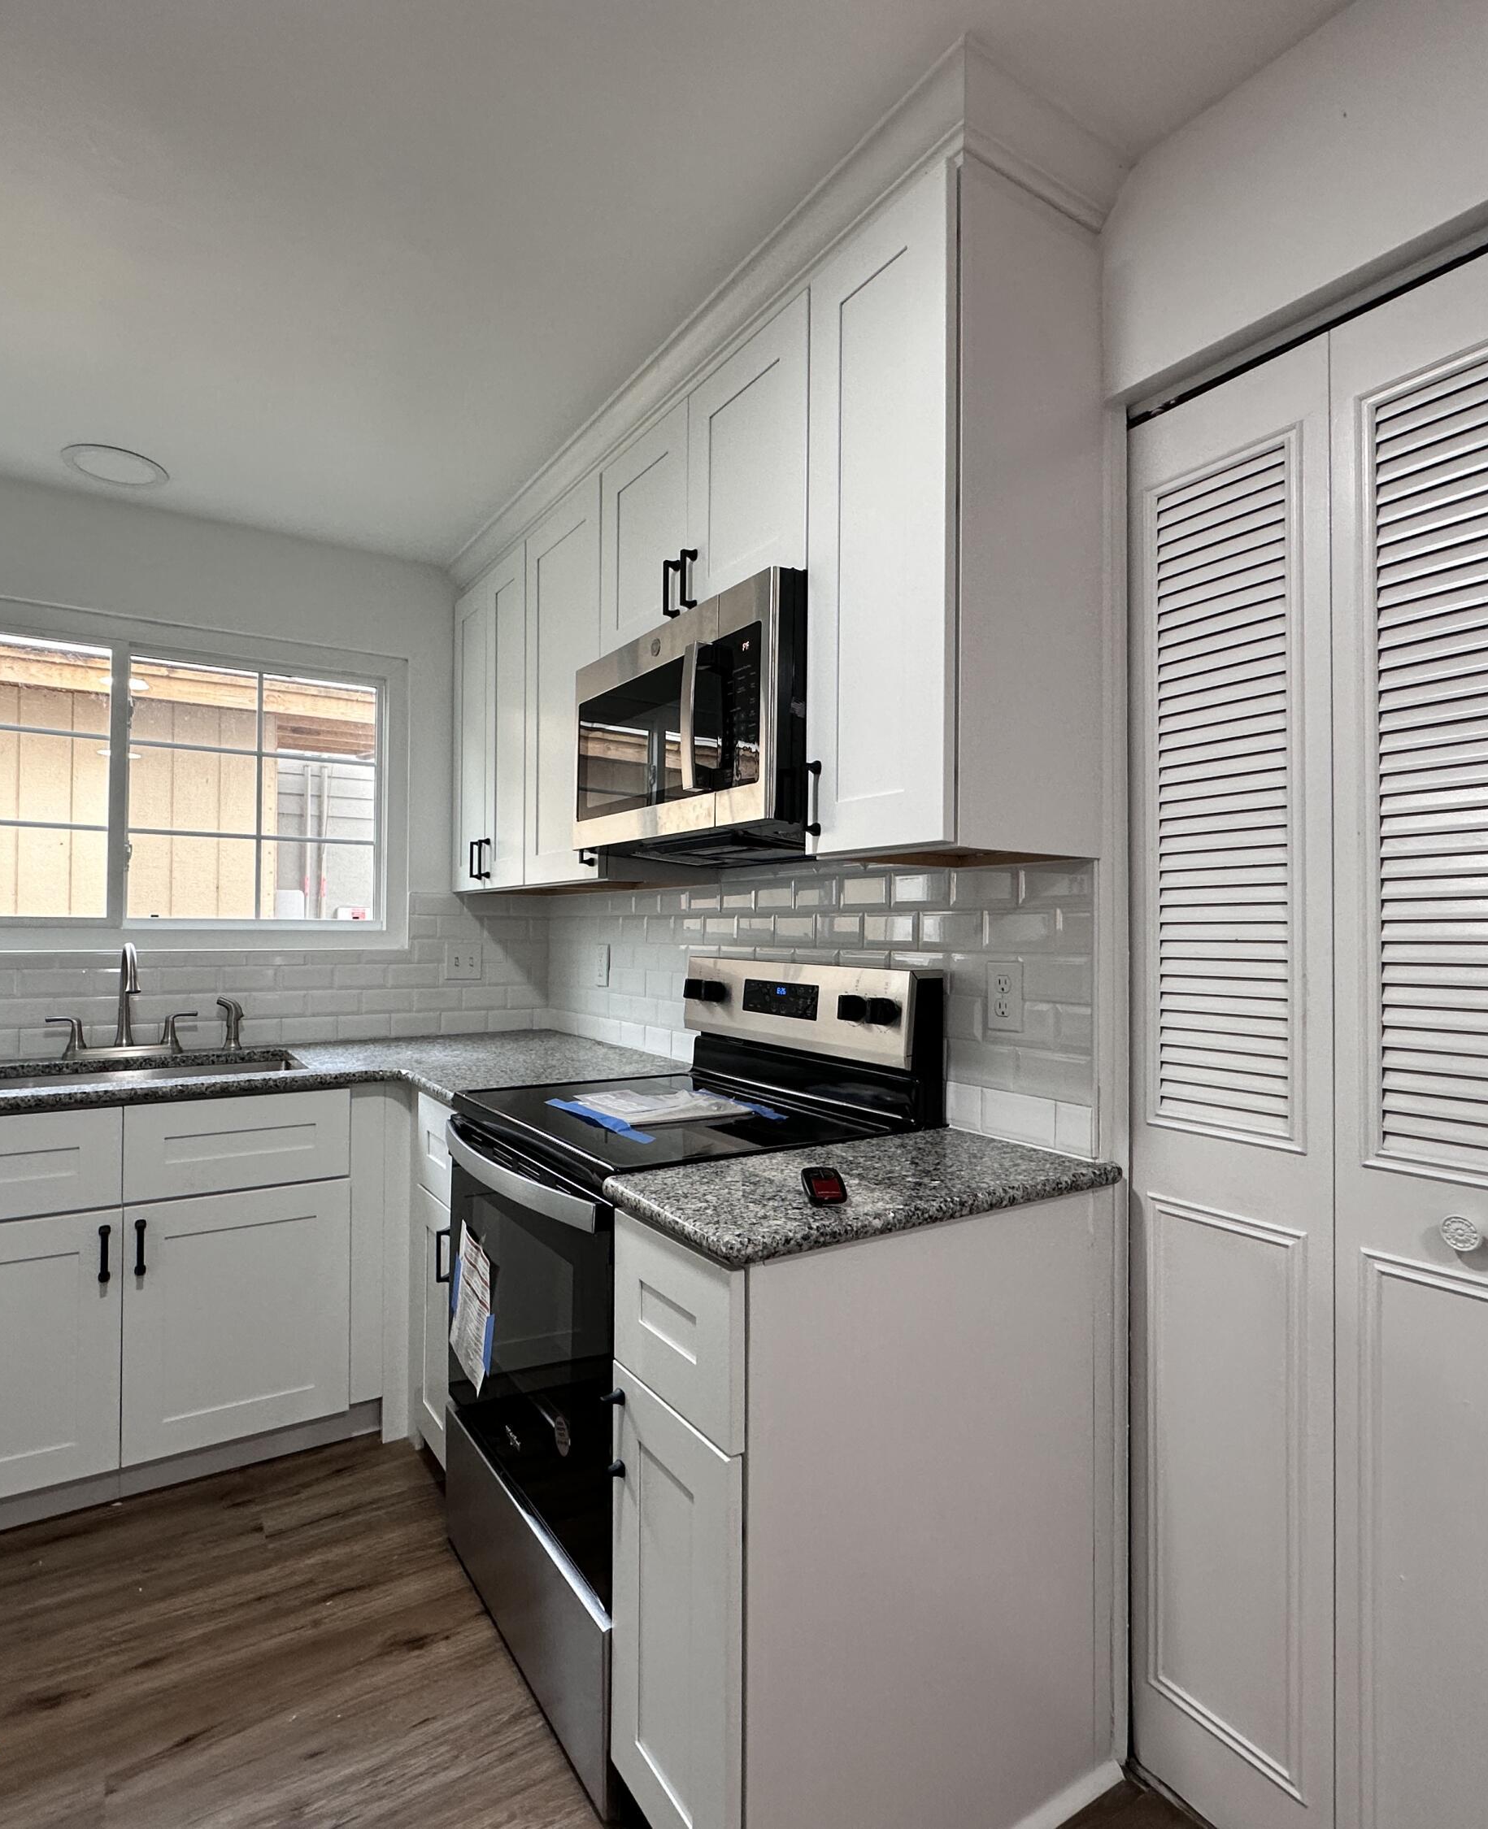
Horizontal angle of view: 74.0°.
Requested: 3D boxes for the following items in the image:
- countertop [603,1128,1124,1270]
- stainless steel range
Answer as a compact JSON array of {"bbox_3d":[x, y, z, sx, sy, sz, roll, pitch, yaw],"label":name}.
[{"bbox_3d":[0.186,0.388,1.415,0.683,0.039,0.341,1,-1,-33],"label":"countertop"},{"bbox_3d":[-0.140,0.688,1.849,0.697,1.182,0.756,1,-1,-33],"label":"stainless steel range"}]

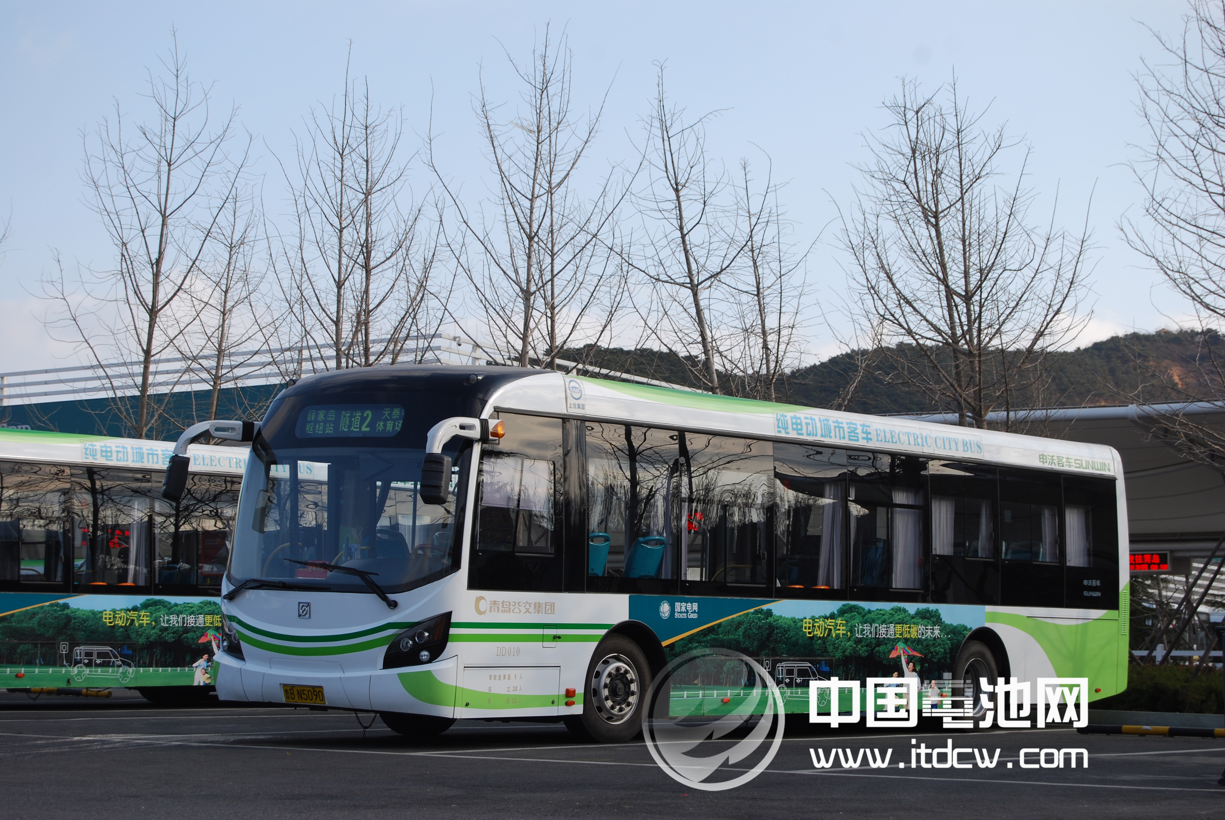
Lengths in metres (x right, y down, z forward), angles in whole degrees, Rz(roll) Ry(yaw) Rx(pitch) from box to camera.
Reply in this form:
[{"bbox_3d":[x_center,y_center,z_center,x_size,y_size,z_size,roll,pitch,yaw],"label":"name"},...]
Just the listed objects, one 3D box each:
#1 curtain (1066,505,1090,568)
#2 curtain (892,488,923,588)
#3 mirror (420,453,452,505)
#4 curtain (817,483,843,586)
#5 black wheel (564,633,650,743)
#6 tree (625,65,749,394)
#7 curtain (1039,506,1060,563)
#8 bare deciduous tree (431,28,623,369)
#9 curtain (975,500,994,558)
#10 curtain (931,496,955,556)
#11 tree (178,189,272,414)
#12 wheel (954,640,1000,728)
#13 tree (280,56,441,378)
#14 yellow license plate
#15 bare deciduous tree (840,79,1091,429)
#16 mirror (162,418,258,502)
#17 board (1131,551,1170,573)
[{"bbox_3d":[5.016,1.360,30.091,0.090,0.719,0.548,-2,-5,38],"label":"curtain"},{"bbox_3d":[2.938,1.275,27.890,0.110,1.022,0.556,-3,-6,38],"label":"curtain"},{"bbox_3d":[-1.365,0.525,21.547,0.210,0.400,0.150,0,-4,22],"label":"mirror"},{"bbox_3d":[2.089,1.198,26.799,0.110,1.020,0.446,-3,-6,38],"label":"curtain"},{"bbox_3d":[-0.068,2.337,23.432,0.285,0.945,0.945,-4,-7,40],"label":"black wheel"},{"bbox_3d":[1.049,-0.393,37.946,1.768,8.727,1.680,1,-5,2],"label":"tree"},{"bbox_3d":[4.715,1.338,30.178,0.110,0.650,0.423,-3,-6,38],"label":"curtain"},{"bbox_3d":[-1.235,-0.820,40.261,2.800,9.520,2.800,2,-4,0],"label":"bare deciduous tree"},{"bbox_3d":[3.813,1.218,28.571,0.090,0.636,0.361,-2,-5,38],"label":"curtain"},{"bbox_3d":[3.362,1.183,28.442,0.110,0.633,0.448,-3,-6,38],"label":"curtain"},{"bbox_3d":[-6.466,0.378,46.274,1.554,8.276,1.476,2,-5,-8],"label":"tree"},{"bbox_3d":[3.583,2.802,28.327,0.290,0.945,0.945,-3,-6,36],"label":"wheel"},{"bbox_3d":[-3.835,-0.589,42.405,2.426,9.672,2.305,1,-5,-5],"label":"tree"},{"bbox_3d":[-2.470,2.284,22.414,0.440,0.140,0.020,-2,11,38],"label":"yellow license plate"},{"bbox_3d":[4.523,-0.245,35.650,3.250,8.060,3.250,-2,-5,38],"label":"bare deciduous tree"},{"bbox_3d":[-3.389,0.440,23.603,0.310,0.700,0.860,-2,-5,38],"label":"mirror"},{"bbox_3d":[9.516,2.740,50.000,1.080,0.390,0.120,-2,-5,38],"label":"board"}]

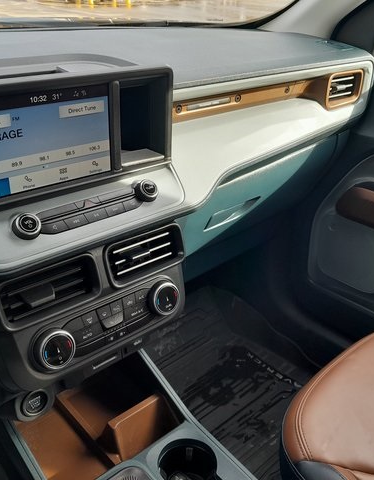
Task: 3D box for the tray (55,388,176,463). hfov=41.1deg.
[{"bbox_3d":[-0.120,0.276,0.822,0.127,0.063,0.158,-21,39,-37],"label":"tray"}]

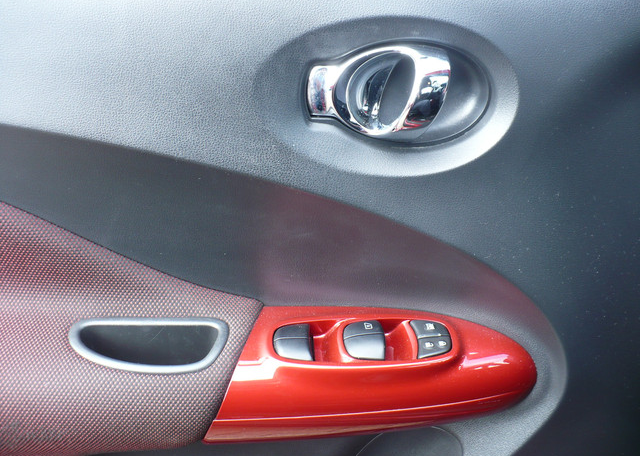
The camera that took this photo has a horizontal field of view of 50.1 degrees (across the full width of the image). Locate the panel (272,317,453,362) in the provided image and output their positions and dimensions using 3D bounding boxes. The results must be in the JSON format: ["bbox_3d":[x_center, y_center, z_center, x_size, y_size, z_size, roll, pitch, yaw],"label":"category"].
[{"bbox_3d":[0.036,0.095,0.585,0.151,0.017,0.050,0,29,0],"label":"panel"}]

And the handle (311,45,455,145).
[{"bbox_3d":[0.048,-0.113,0.577,0.119,0.077,0.035,0,23,0],"label":"handle"}]

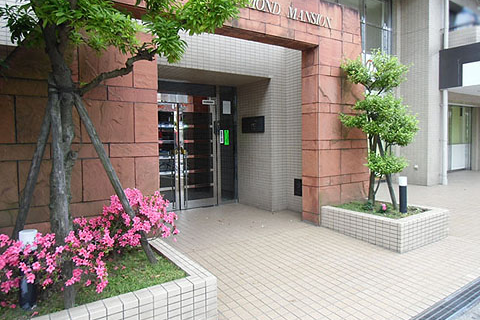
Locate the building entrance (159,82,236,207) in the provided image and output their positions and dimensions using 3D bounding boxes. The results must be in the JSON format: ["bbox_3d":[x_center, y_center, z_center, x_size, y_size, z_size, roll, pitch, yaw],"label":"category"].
[{"bbox_3d":[-0.837,-0.273,6.242,1.900,2.375,0.180,-3,3,-34],"label":"building entrance"}]

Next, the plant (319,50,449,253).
[{"bbox_3d":[2.100,-0.295,4.901,1.280,2.780,1.320,-3,3,-34],"label":"plant"}]

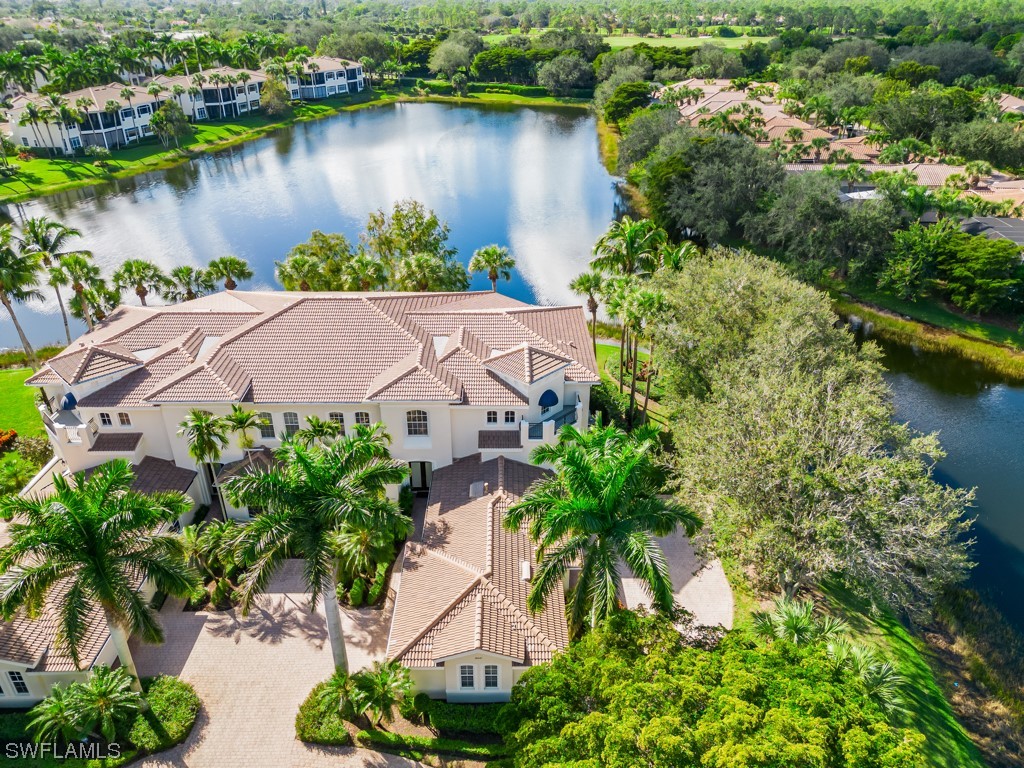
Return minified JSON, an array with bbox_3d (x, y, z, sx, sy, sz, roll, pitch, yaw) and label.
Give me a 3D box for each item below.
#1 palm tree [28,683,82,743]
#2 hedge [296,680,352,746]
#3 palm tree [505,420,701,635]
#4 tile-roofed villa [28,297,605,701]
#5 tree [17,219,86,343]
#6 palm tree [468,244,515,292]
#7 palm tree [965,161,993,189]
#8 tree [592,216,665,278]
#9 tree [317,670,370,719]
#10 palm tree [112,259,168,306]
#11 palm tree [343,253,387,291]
[{"bbox_3d":[-19.683,15.022,31.092,2.392,2.890,2.392,0,29,0],"label":"palm tree"},{"bbox_3d":[-8.000,14.023,30.194,2.400,1.000,2.300,0,29,0],"label":"hedge"},{"bbox_3d":[3.450,8.530,29.295,7.300,11.500,7.100,0,29,0],"label":"palm tree"},{"bbox_3d":[-12.607,2.427,45.796,36.277,11.062,34.084,0,29,0],"label":"tile-roofed villa"},{"bbox_3d":[-35.878,-7.250,57.482,5.300,12.800,5.300,0,30,0],"label":"tree"},{"bbox_3d":[-1.844,-7.369,64.633,3.986,10.664,3.986,0,29,0],"label":"palm tree"},{"bbox_3d":[62.528,-25.890,95.578,3.720,8.180,3.720,0,30,0],"label":"palm tree"},{"bbox_3d":[8.928,-6.905,56.785,5.500,13.170,5.500,0,30,0],"label":"tree"},{"bbox_3d":[-7.050,13.267,30.065,2.200,2.450,2.100,0,29,0],"label":"tree"},{"bbox_3d":[-30.281,-6.051,59.073,4.460,9.180,4.460,0,30,0],"label":"palm tree"},{"bbox_3d":[-11.968,-6.233,58.933,3.710,9.750,3.710,0,30,0],"label":"palm tree"}]

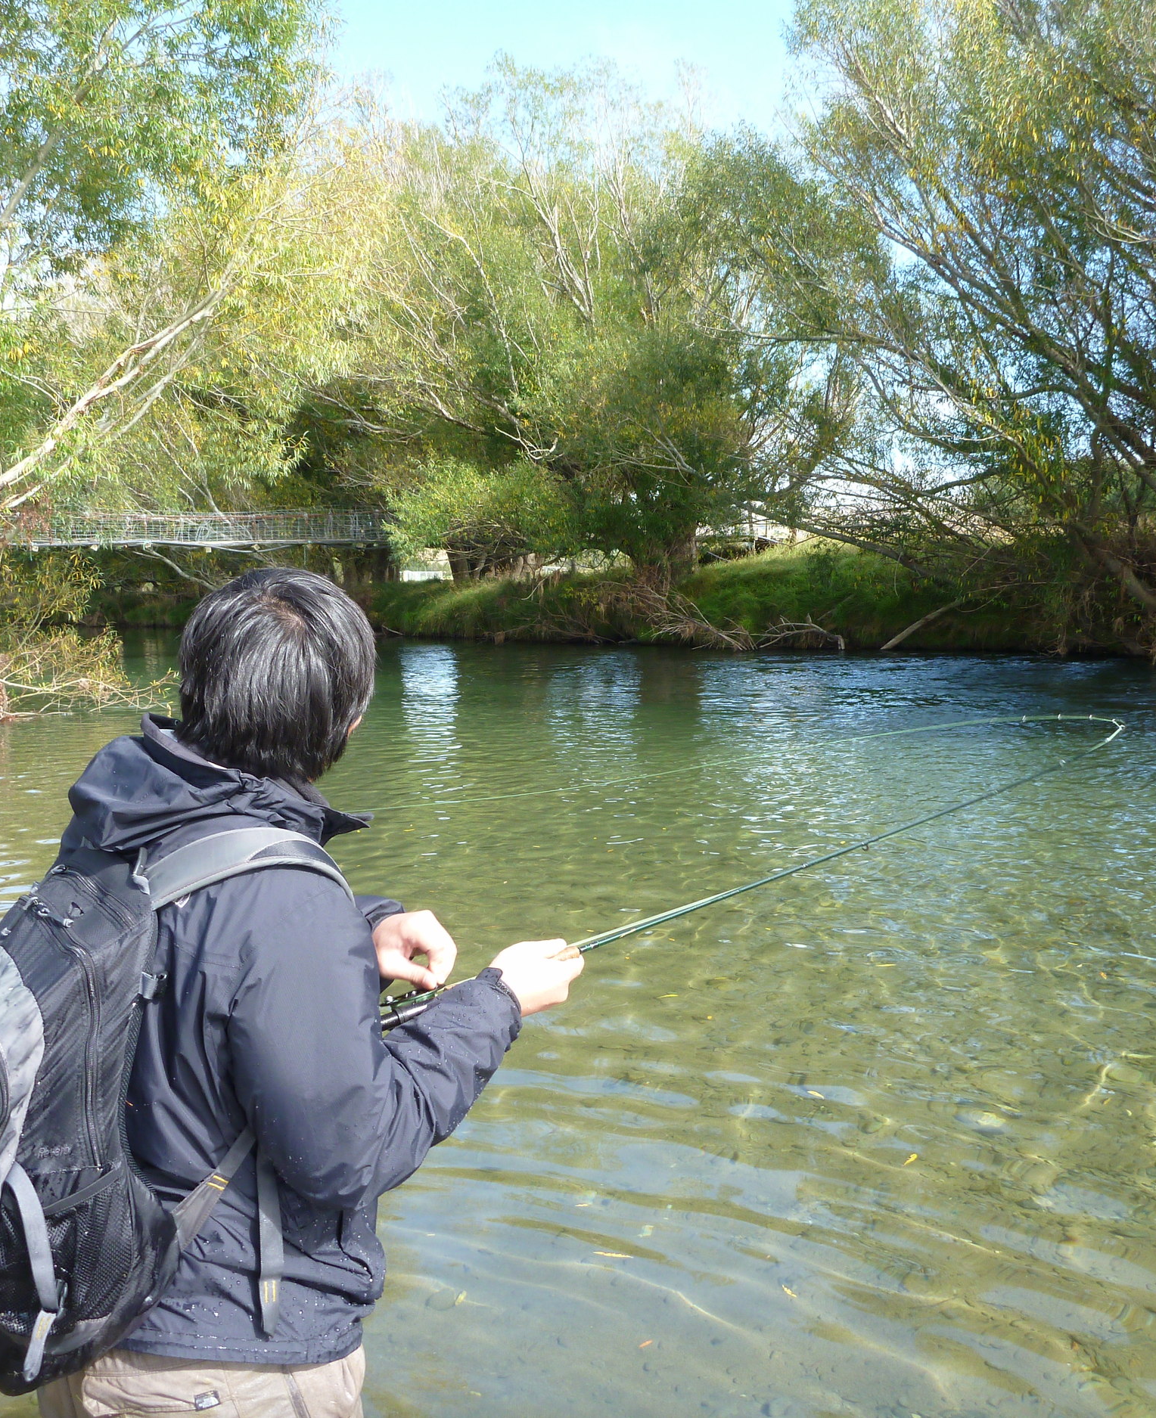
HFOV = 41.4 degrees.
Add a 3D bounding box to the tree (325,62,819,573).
[{"bbox_3d":[-0.050,-7.700,30.500,10.000,10.400,8.500,0,5,0],"label":"tree"}]

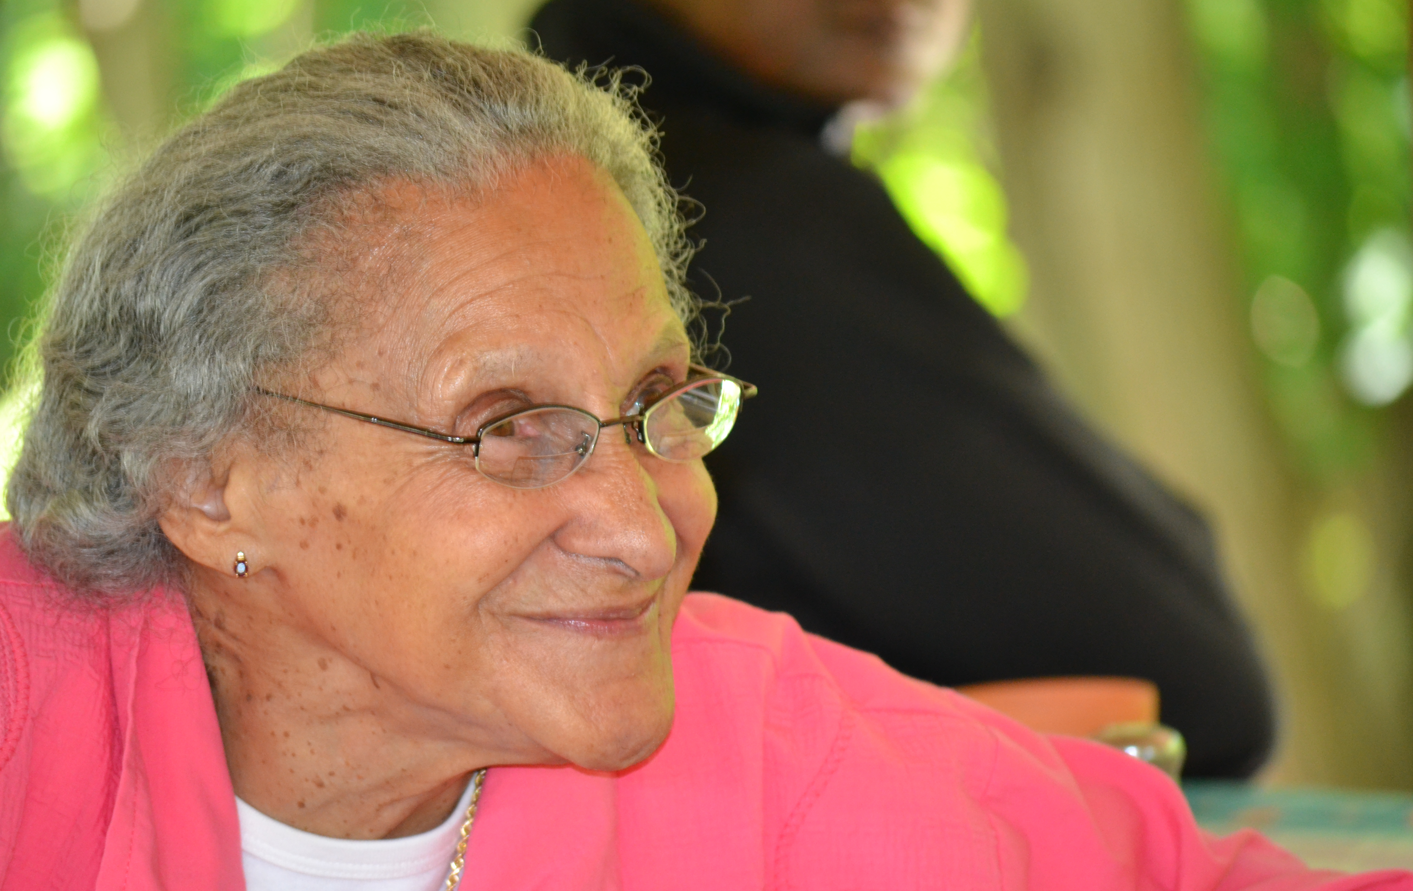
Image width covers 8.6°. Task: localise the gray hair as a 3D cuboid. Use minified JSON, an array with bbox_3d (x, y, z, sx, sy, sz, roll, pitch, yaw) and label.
[{"bbox_3d":[-0.107,-0.039,2.850,0.198,0.176,0.175,8,10,40],"label":"gray hair"}]

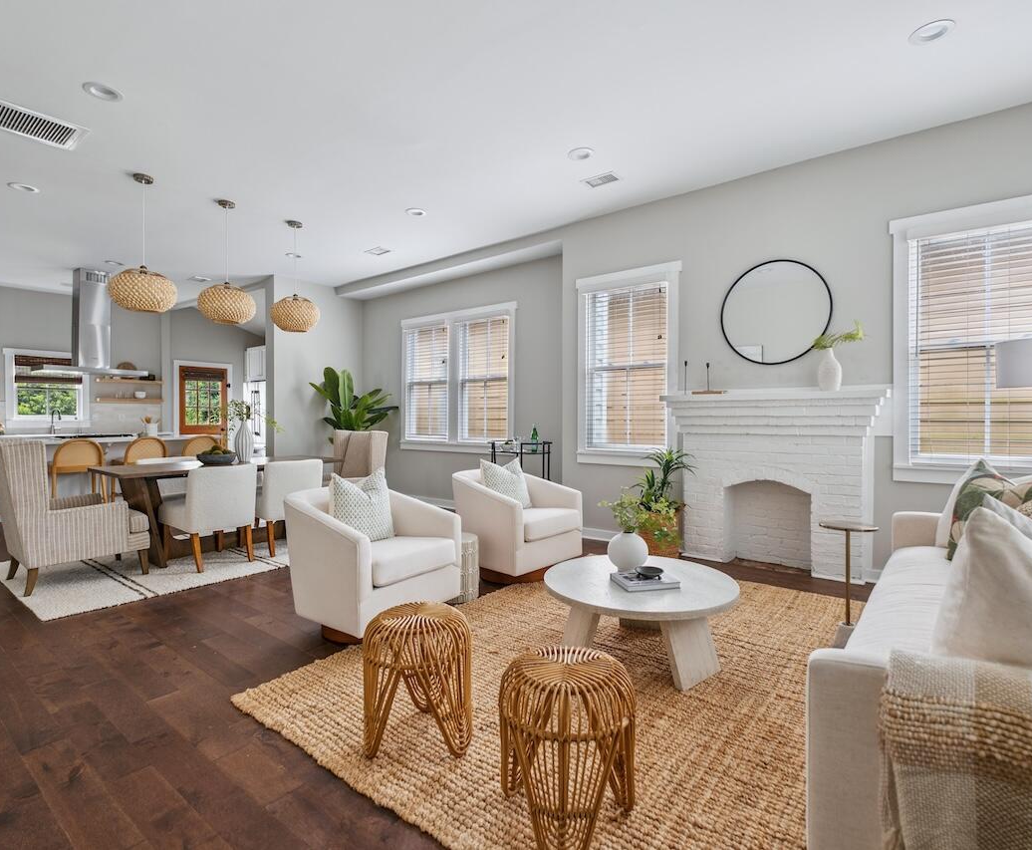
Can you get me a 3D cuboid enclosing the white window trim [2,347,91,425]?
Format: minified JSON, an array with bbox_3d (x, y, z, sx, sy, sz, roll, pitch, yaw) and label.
[{"bbox_3d":[-7.292,-0.555,8.317,0.080,1.186,1.051,0,1,38],"label":"white window trim"}]

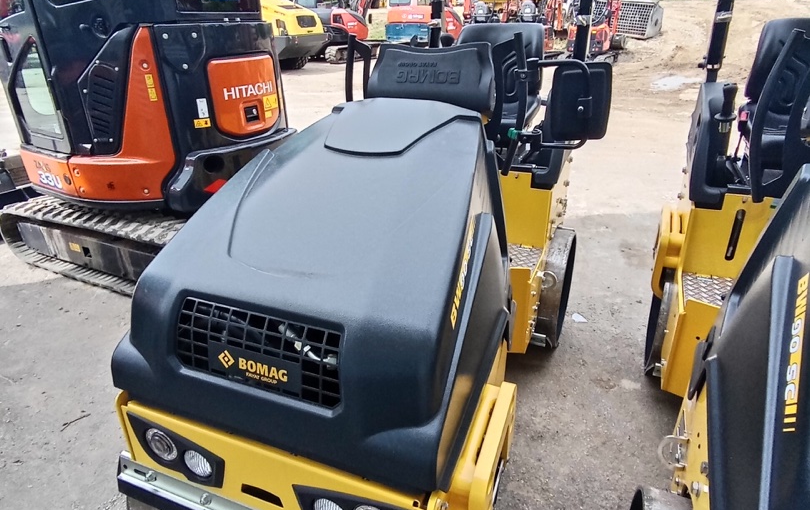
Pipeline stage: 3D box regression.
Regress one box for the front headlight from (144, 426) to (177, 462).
[{"bbox_3d":[-0.584,0.455,1.299,0.094,0.094,0.050,10,26,20],"label":"front headlight"}]

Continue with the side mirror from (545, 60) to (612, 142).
[{"bbox_3d":[0.522,-0.458,1.600,0.165,0.225,0.055,-5,27,-7],"label":"side mirror"}]

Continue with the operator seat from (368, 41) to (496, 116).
[{"bbox_3d":[0.080,-0.556,1.680,0.430,0.200,0.170,10,29,20],"label":"operator seat"}]

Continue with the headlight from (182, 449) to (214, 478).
[{"bbox_3d":[-0.472,0.475,1.240,0.086,0.088,0.045,10,29,20],"label":"headlight"}]

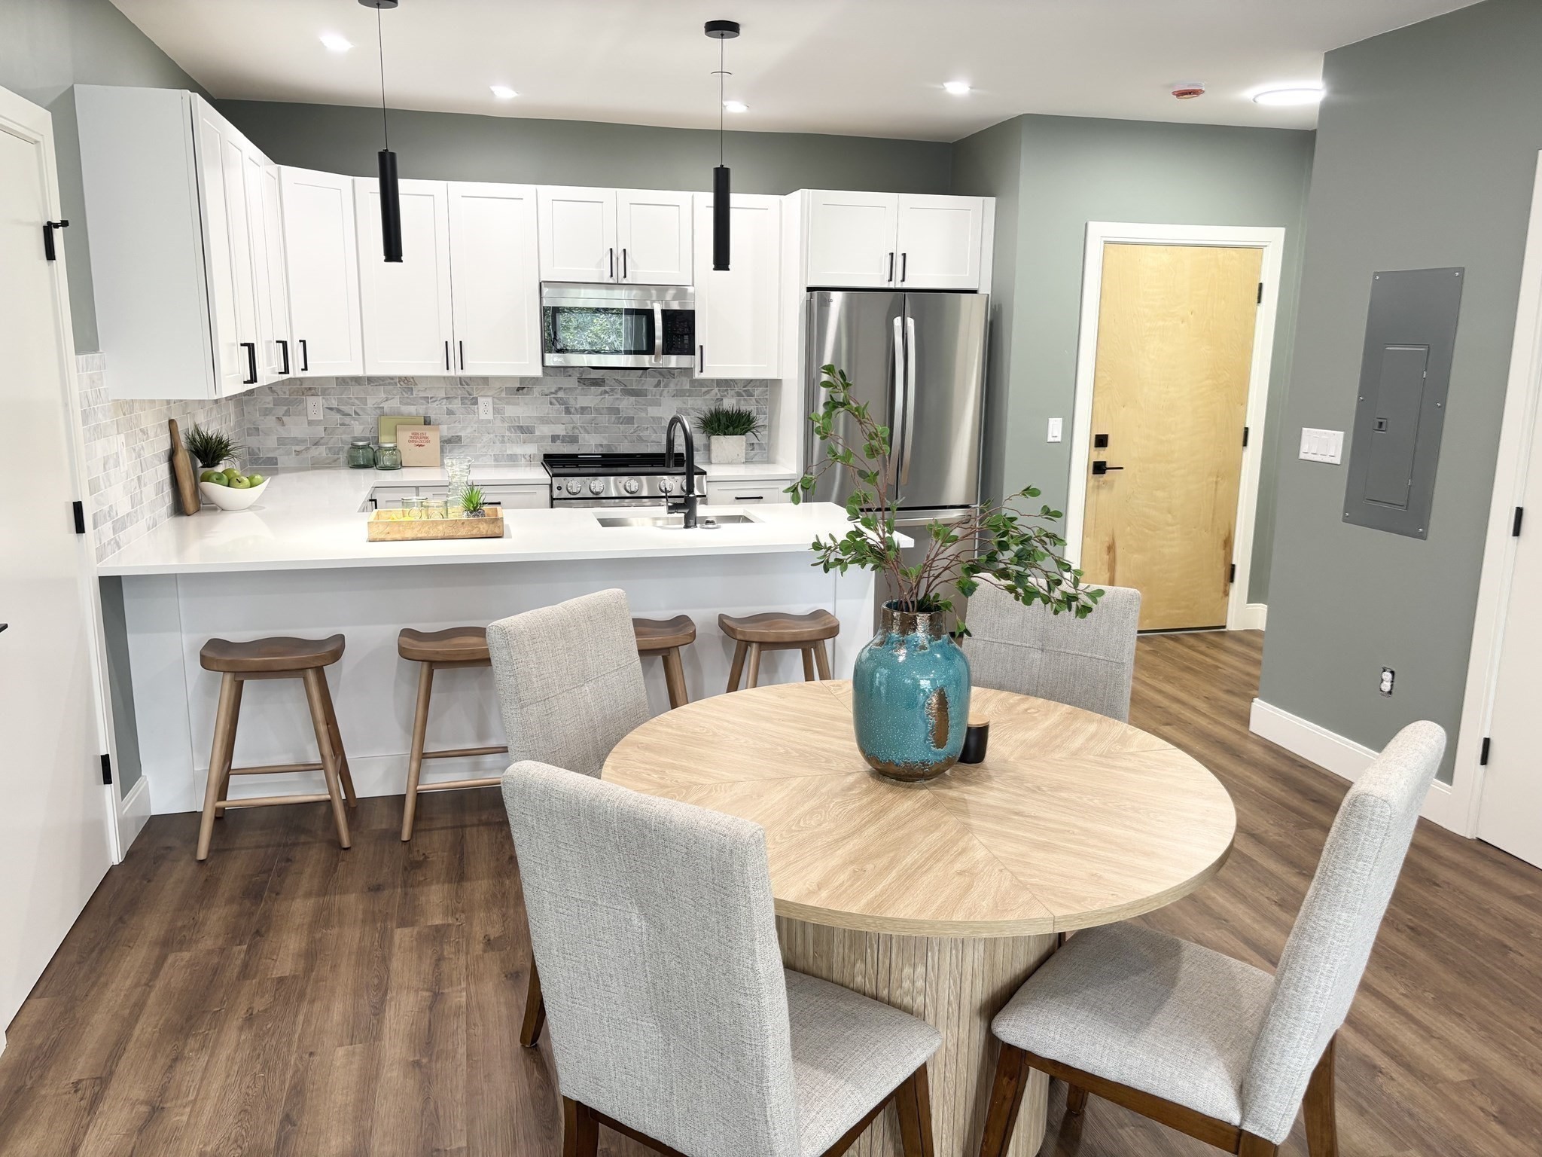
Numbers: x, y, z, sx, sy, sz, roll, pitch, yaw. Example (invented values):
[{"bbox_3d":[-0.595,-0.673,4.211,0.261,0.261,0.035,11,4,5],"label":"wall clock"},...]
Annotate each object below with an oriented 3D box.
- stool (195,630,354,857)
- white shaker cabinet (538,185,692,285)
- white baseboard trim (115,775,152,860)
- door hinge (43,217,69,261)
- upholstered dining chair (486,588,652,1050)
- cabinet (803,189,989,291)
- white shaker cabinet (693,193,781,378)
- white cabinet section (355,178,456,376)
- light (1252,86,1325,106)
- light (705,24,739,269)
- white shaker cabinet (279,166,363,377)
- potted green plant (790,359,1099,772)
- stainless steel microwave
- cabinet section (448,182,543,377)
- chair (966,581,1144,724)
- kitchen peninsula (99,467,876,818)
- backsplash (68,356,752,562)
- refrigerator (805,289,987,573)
[{"bbox_3d":[-1.592,0.512,3.723,0.455,0.640,0.365,-2,12,-15],"label":"stool"},{"bbox_3d":[-0.801,-1.720,5.887,0.765,0.456,0.330,-2,12,-15],"label":"white shaker cabinet"},{"bbox_3d":[-2.032,0.764,3.702,0.022,0.142,0.350,-2,12,-15],"label":"white baseboard trim"},{"bbox_3d":[-1.921,-0.906,3.105,0.075,0.110,0.035,-2,12,-15],"label":"door hinge"},{"bbox_3d":[-0.256,0.587,2.596,0.600,1.000,0.485,9,14,32],"label":"upholstered dining chair"},{"bbox_3d":[0.544,-1.741,6.069,0.915,0.451,0.630,-2,12,-15],"label":"cabinet"},{"bbox_3d":[-0.216,-1.528,6.110,0.460,0.916,0.325,-2,12,-15],"label":"white shaker cabinet"},{"bbox_3d":[-1.779,-1.455,5.671,0.423,0.909,0.330,-2,12,-14],"label":"white cabinet section"},{"bbox_3d":[2.280,-2.098,5.055,0.335,0.030,0.335,-2,12,-15],"label":"light"},{"bbox_3d":[-0.177,-1.531,4.155,0.122,0.826,0.122,1,12,0],"label":"light"},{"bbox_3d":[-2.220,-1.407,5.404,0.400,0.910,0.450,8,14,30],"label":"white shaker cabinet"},{"bbox_3d":[0.332,0.003,2.220,0.600,0.785,0.440,1,12,0],"label":"potted green plant"},{"bbox_3d":[-0.800,-1.291,5.954,0.765,0.412,0.420,-2,12,-15],"label":"stainless steel microwave"},{"bbox_3d":[-1.374,-1.471,5.776,0.415,0.909,0.330,-2,12,-14],"label":"cabinet section"},{"bbox_3d":[0.581,0.554,2.811,0.485,1.000,0.600,7,13,27],"label":"chair"},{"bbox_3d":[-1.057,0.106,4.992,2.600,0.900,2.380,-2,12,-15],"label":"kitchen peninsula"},{"bbox_3d":[-1.016,-0.650,4.919,2.700,0.610,2.530,-2,12,-15],"label":"backsplash"},{"bbox_3d":[0.549,-0.579,6.210,0.910,1.785,0.810,-2,12,-15],"label":"refrigerator"}]

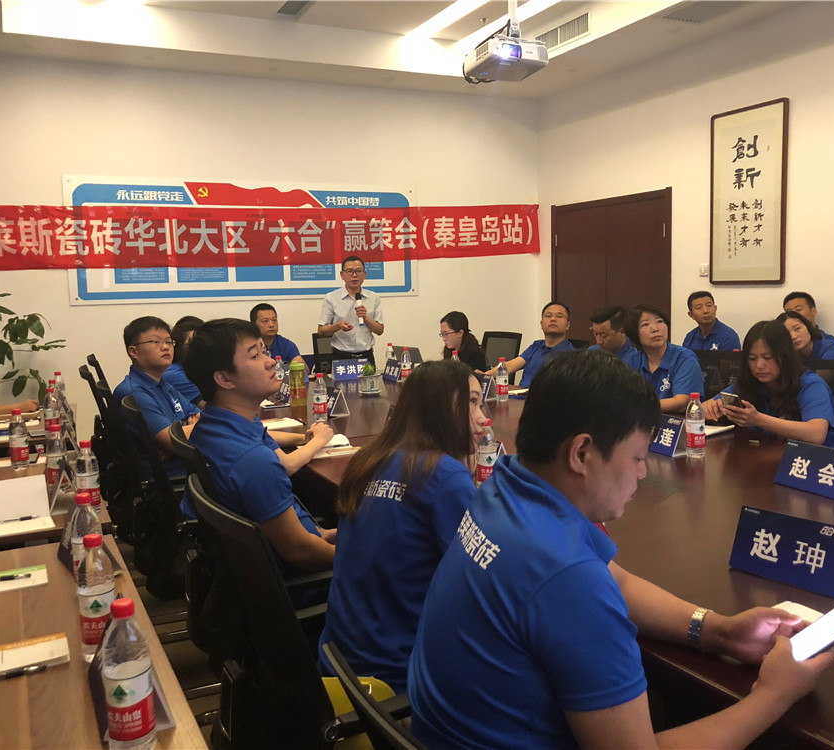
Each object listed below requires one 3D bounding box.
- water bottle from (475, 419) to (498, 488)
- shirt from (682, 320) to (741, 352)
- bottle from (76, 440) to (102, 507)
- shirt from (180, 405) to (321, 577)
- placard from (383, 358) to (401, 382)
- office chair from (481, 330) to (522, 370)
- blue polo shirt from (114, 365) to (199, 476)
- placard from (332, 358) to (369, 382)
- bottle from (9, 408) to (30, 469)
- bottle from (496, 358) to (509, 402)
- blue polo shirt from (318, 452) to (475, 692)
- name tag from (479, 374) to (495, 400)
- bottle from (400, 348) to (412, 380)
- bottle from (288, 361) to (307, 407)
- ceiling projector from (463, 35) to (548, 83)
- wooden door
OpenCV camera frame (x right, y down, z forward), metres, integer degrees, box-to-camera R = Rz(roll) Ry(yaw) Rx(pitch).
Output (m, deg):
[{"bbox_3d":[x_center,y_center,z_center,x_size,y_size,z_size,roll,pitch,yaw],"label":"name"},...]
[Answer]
[{"bbox_3d":[0.216,0.249,2.474,0.067,0.228,0.067,-1,6,0],"label":"water bottle"},{"bbox_3d":[1.984,-0.065,5.522,0.290,0.620,0.470,-7,9,-42],"label":"shirt"},{"bbox_3d":[-0.959,0.306,2.375,0.066,0.228,0.066,-5,7,-25],"label":"bottle"},{"bbox_3d":[-0.499,0.357,2.355,0.350,0.570,0.470,-3,7,-18],"label":"shirt"},{"bbox_3d":[-0.139,-0.024,5.344,0.105,0.129,0.250,-4,7,-21],"label":"placard"},{"bbox_3d":[0.419,0.241,5.498,0.600,1.030,0.580,-5,7,-25],"label":"office chair"},{"bbox_3d":[-1.180,0.250,3.650,0.330,0.570,0.460,0,7,8],"label":"blue polo shirt"},{"bbox_3d":[-0.453,-0.037,5.551,0.253,0.131,0.103,-4,7,-21],"label":"placard"},{"bbox_3d":[-1.486,0.240,3.022,0.066,0.228,0.066,-5,7,-25],"label":"bottle"},{"bbox_3d":[0.468,0.024,4.407,0.067,0.228,0.067,-1,6,0],"label":"bottle"},{"bbox_3d":[-0.029,0.447,1.850,0.350,0.570,0.450,-6,8,-36],"label":"blue polo shirt"},{"bbox_3d":[0.360,0.060,4.548,0.103,0.131,0.253,-5,7,-28],"label":"name tag"},{"bbox_3d":[-0.072,-0.068,5.266,0.066,0.228,0.066,-5,7,-25],"label":"bottle"},{"bbox_3d":[-0.644,0.046,4.377,0.086,0.238,0.086,-4,7,-25],"label":"bottle"},{"bbox_3d":[0.434,-1.515,3.890,0.305,0.095,0.265,-3,2,-24],"label":"ceiling projector"},{"bbox_3d":[1.781,-0.585,7.606,0.080,2.120,1.720,-5,7,-25],"label":"wooden door"}]

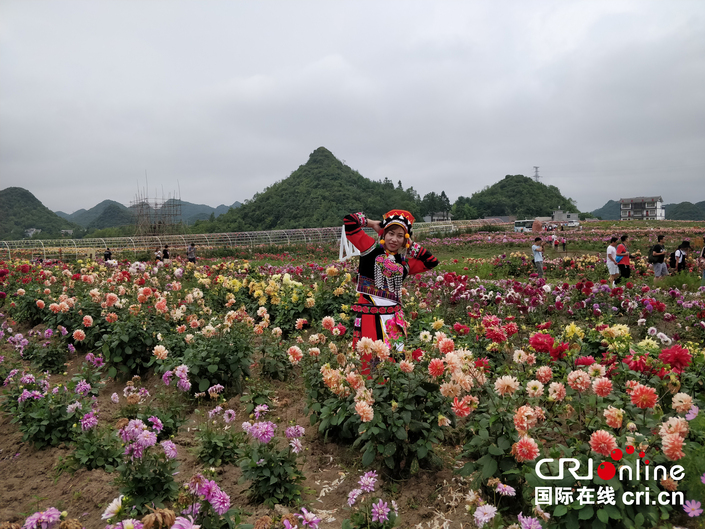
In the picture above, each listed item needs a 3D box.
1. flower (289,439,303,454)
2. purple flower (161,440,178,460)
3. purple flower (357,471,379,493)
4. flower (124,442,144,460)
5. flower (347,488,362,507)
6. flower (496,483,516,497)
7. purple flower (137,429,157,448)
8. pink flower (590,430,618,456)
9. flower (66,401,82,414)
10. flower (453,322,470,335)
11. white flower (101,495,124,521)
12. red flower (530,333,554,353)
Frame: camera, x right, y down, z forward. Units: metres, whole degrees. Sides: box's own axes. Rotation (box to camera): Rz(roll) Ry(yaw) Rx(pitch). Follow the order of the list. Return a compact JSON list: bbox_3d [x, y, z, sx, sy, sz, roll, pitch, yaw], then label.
[{"bbox_3d":[-0.300,0.968,2.600,0.085,0.088,0.055,-2,-5,-28],"label":"flower"},{"bbox_3d":[-0.989,1.004,2.650,0.075,0.100,0.087,2,3,29],"label":"purple flower"},{"bbox_3d":[0.077,1.043,2.350,0.096,0.106,0.085,0,4,2],"label":"purple flower"},{"bbox_3d":[-1.183,1.015,2.650,0.111,0.089,0.085,-1,3,-24],"label":"flower"},{"bbox_3d":[0.009,1.025,2.150,0.050,0.085,0.085,22,-8,-32],"label":"flower"},{"bbox_3d":[0.709,1.035,2.250,0.092,0.055,0.092,1,4,8],"label":"flower"},{"bbox_3d":[-1.117,0.943,2.650,0.108,0.108,0.081,-2,4,-23],"label":"purple flower"},{"bbox_3d":[1.021,0.725,1.980,0.112,0.108,0.075,1,6,14],"label":"pink flower"},{"bbox_3d":[-1.903,0.982,3.350,0.106,0.086,0.075,-2,4,-30],"label":"flower"},{"bbox_3d":[0.818,0.480,3.650,0.127,0.093,0.090,1,3,13],"label":"flower"},{"bbox_3d":[-0.933,0.944,1.900,0.075,0.101,0.093,-2,4,-24],"label":"white flower"},{"bbox_3d":[1.256,0.519,3.250,0.173,0.133,0.132,0,3,0],"label":"red flower"}]

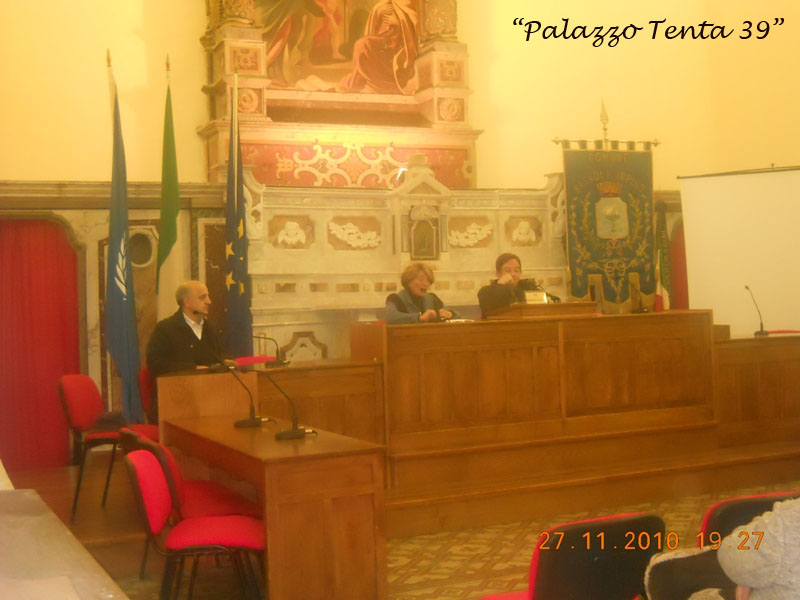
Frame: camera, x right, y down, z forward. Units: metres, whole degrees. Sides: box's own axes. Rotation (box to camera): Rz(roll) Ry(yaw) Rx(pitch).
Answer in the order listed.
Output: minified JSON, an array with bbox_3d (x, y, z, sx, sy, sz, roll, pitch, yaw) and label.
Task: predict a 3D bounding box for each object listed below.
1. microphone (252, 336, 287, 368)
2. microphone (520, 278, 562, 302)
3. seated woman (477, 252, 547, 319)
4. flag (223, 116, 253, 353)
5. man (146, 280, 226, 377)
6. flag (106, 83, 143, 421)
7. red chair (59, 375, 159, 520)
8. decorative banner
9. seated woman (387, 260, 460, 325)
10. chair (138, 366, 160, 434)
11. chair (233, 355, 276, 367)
[{"bbox_3d":[-0.773,0.307,6.620,0.230,0.200,0.120,-2,0,32],"label":"microphone"},{"bbox_3d":[0.976,-0.066,7.650,0.260,0.170,0.100,-2,0,41],"label":"microphone"},{"bbox_3d":[0.838,0.292,7.963,0.580,1.267,0.750,-2,0,-25],"label":"seated woman"},{"bbox_3d":[-1.113,-0.311,7.744,0.210,2.000,0.190,-2,0,-25],"label":"flag"},{"bbox_3d":[-1.189,0.537,6.793,0.800,1.311,0.580,-2,0,44],"label":"man"},{"bbox_3d":[-1.838,-0.304,7.400,0.250,2.250,0.200,-2,0,-25],"label":"flag"},{"bbox_3d":[-1.521,0.796,6.195,0.560,0.810,0.520,-2,0,6],"label":"red chair"},{"bbox_3d":[1.751,-0.575,9.250,0.870,1.350,0.070,-2,0,-24],"label":"decorative banner"},{"bbox_3d":[0.181,0.343,7.614,0.560,1.208,0.720,-2,0,-27],"label":"seated woman"},{"bbox_3d":[-1.192,0.788,6.795,0.550,0.810,0.500,-2,0,37],"label":"chair"},{"bbox_3d":[-0.772,0.769,6.996,0.500,0.820,0.550,-2,0,-37],"label":"chair"}]

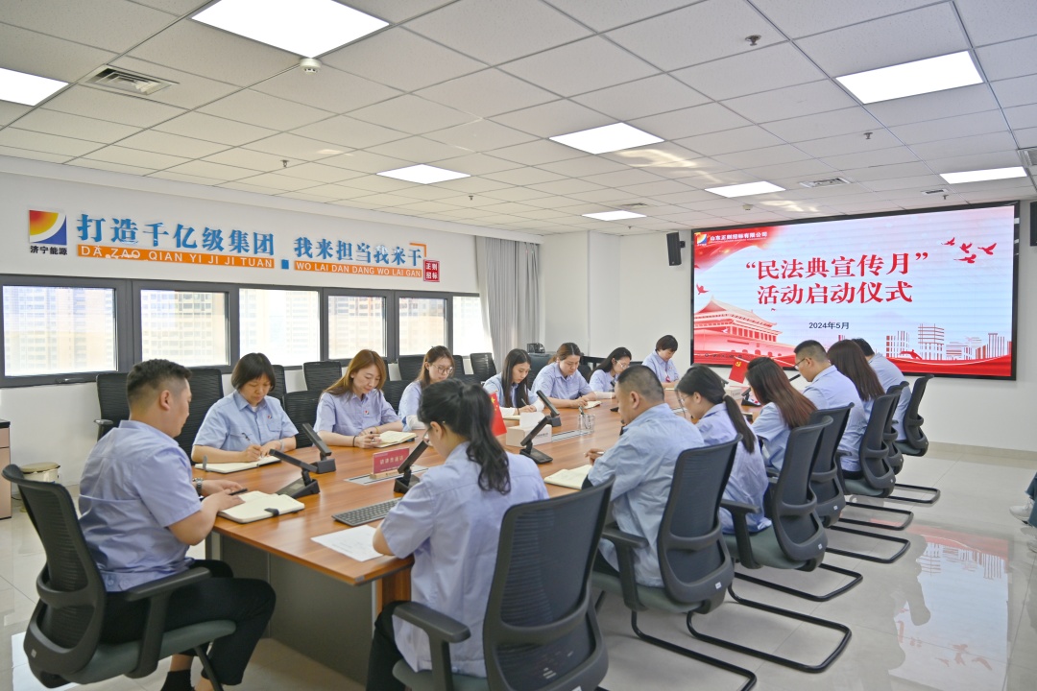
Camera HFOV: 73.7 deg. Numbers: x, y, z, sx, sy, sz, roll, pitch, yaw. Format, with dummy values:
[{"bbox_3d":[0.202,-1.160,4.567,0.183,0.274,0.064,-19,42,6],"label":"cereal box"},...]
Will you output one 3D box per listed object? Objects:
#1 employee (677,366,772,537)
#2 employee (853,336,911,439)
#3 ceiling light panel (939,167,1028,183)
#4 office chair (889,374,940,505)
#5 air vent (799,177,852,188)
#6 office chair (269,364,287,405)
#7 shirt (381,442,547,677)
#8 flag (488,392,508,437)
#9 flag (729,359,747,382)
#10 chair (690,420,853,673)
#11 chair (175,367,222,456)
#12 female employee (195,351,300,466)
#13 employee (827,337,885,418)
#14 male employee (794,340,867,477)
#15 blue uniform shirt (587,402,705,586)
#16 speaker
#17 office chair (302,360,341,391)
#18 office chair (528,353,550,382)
[{"bbox_3d":[0.900,0.702,3.350,0.700,1.225,0.480,2,3,40],"label":"employee"},{"bbox_3d":[2.969,0.583,5.945,0.750,1.290,0.520,2,3,40],"label":"employee"},{"bbox_3d":[3.924,-1.452,5.830,0.600,0.040,0.600,2,3,40],"label":"ceiling light panel"},{"bbox_3d":[3.161,0.744,5.791,0.620,0.980,0.610,2,3,40],"label":"office chair"},{"bbox_3d":[2.742,-1.460,6.175,0.380,0.040,0.320,2,3,40],"label":"air vent"},{"bbox_3d":[-2.307,0.703,6.535,0.620,0.990,0.600,2,3,40],"label":"office chair"},{"bbox_3d":[-0.128,0.590,2.028,0.410,0.650,0.500,2,3,40],"label":"shirt"},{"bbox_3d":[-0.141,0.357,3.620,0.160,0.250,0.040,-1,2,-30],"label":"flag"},{"bbox_3d":[2.000,0.232,6.289,0.150,0.200,0.030,19,14,38],"label":"flag"},{"bbox_3d":[1.162,0.839,3.215,0.630,0.980,0.610,2,3,40],"label":"chair"},{"bbox_3d":[-2.832,0.723,6.324,0.620,0.980,0.610,2,3,40],"label":"chair"},{"bbox_3d":[-1.510,0.683,3.804,0.820,1.260,0.600,2,3,40],"label":"female employee"},{"bbox_3d":[2.406,0.599,5.178,0.700,1.290,0.480,2,3,40],"label":"employee"},{"bbox_3d":[1.946,0.621,4.637,0.750,1.310,0.520,2,3,40],"label":"male employee"},{"bbox_3d":[0.531,0.553,2.728,0.440,0.650,0.520,2,3,40],"label":"blue uniform shirt"},{"bbox_3d":[2.106,-1.282,9.205,0.150,0.450,0.170,2,14,40],"label":"speaker"},{"bbox_3d":[-1.907,0.687,7.421,0.620,0.980,0.600,2,3,40],"label":"office chair"},{"bbox_3d":[0.560,0.601,9.594,0.620,0.980,0.600,2,3,40],"label":"office chair"}]

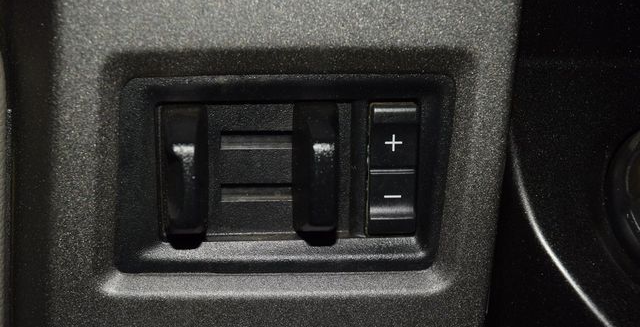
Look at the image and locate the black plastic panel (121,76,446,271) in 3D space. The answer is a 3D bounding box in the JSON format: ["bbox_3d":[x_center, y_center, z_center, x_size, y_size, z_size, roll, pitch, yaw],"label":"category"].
[{"bbox_3d":[-0.011,0.003,0.580,0.103,0.063,0.023,0,22,0],"label":"black plastic panel"}]

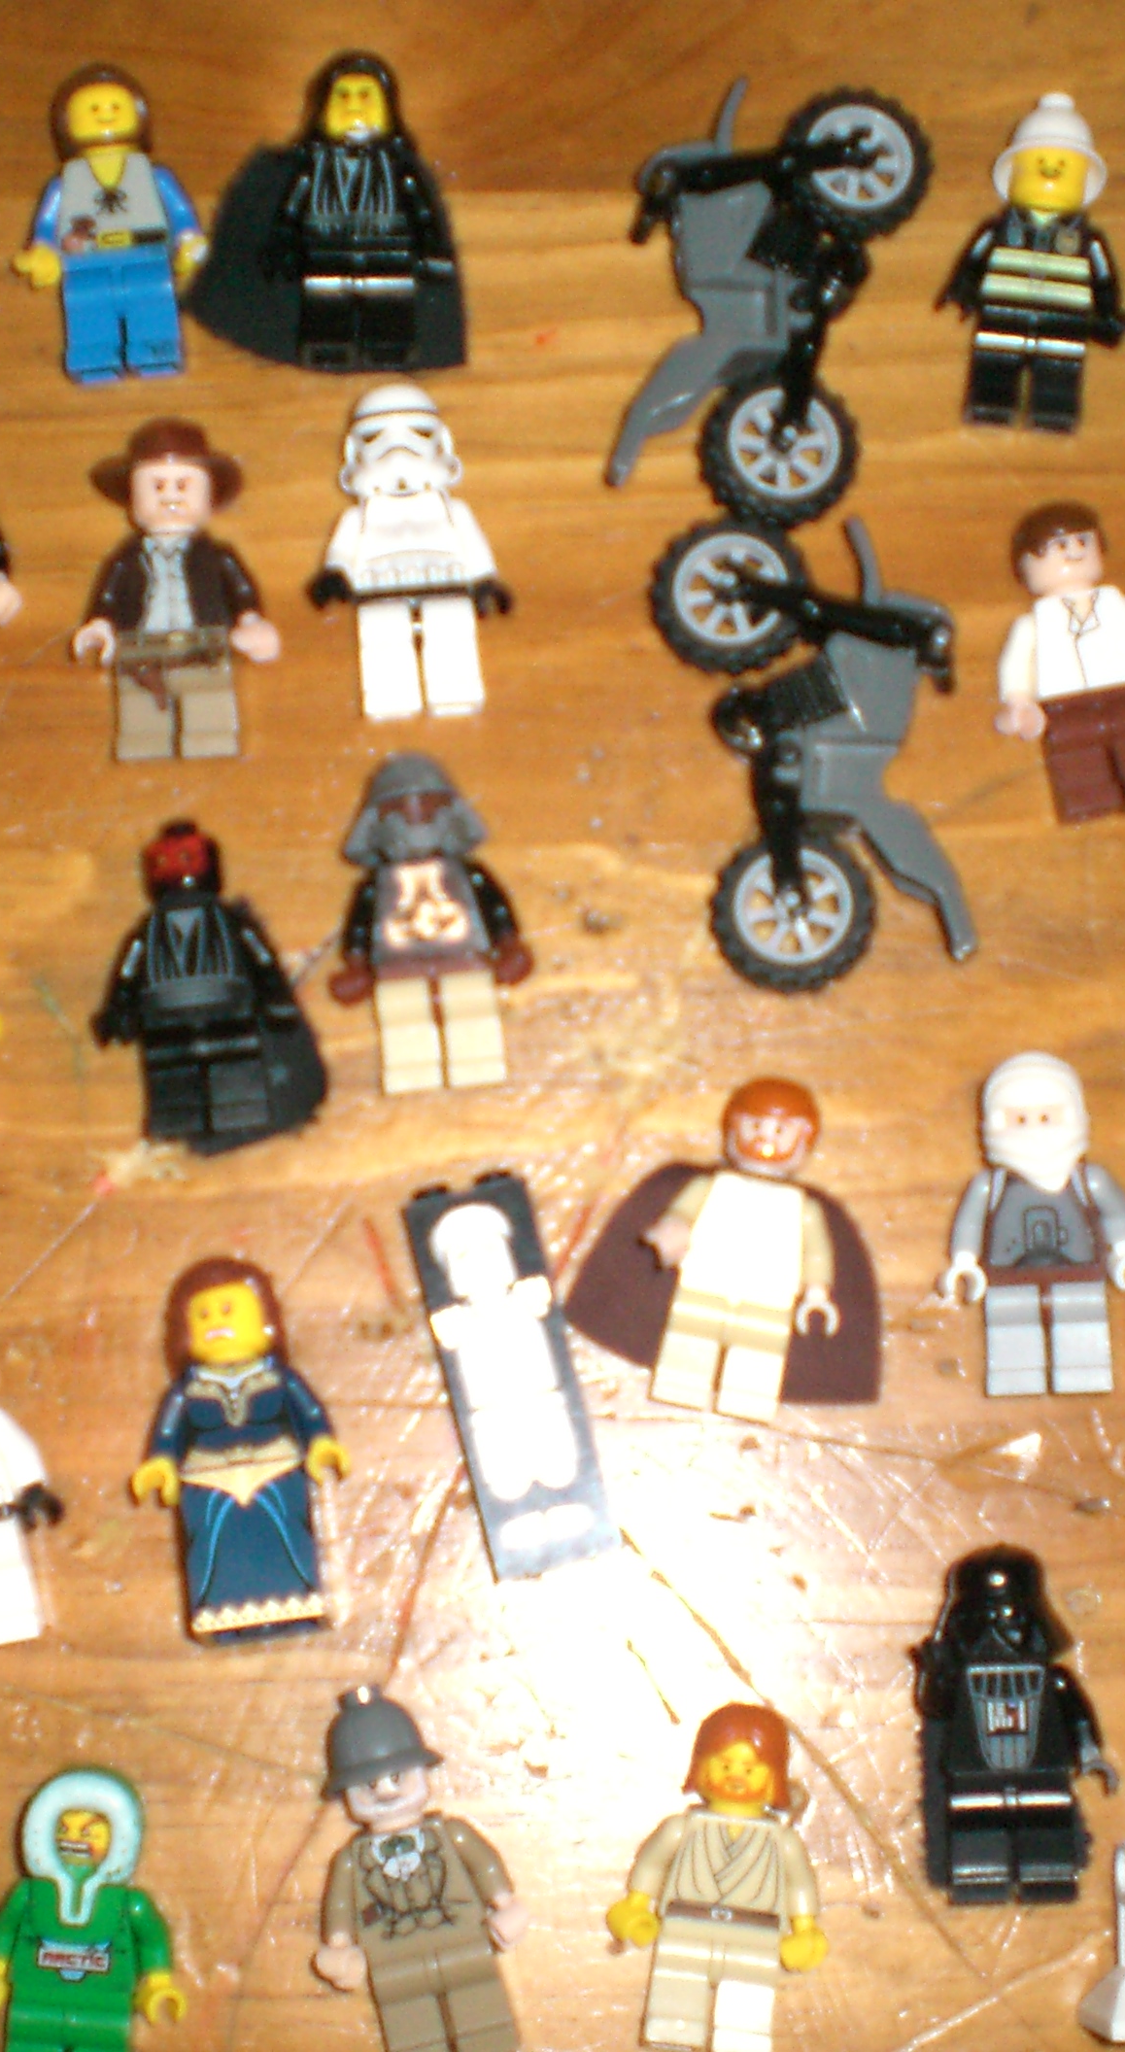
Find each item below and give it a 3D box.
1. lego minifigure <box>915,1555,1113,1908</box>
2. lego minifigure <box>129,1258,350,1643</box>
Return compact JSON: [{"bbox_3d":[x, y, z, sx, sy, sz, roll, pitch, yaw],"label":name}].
[{"bbox_3d":[0.054,0.084,0.362,0.024,0.016,0.041,-1,85,0],"label":"lego minifigure"},{"bbox_3d":[-0.040,0.051,0.366,0.027,0.016,0.045,-8,85,-1],"label":"lego minifigure"}]

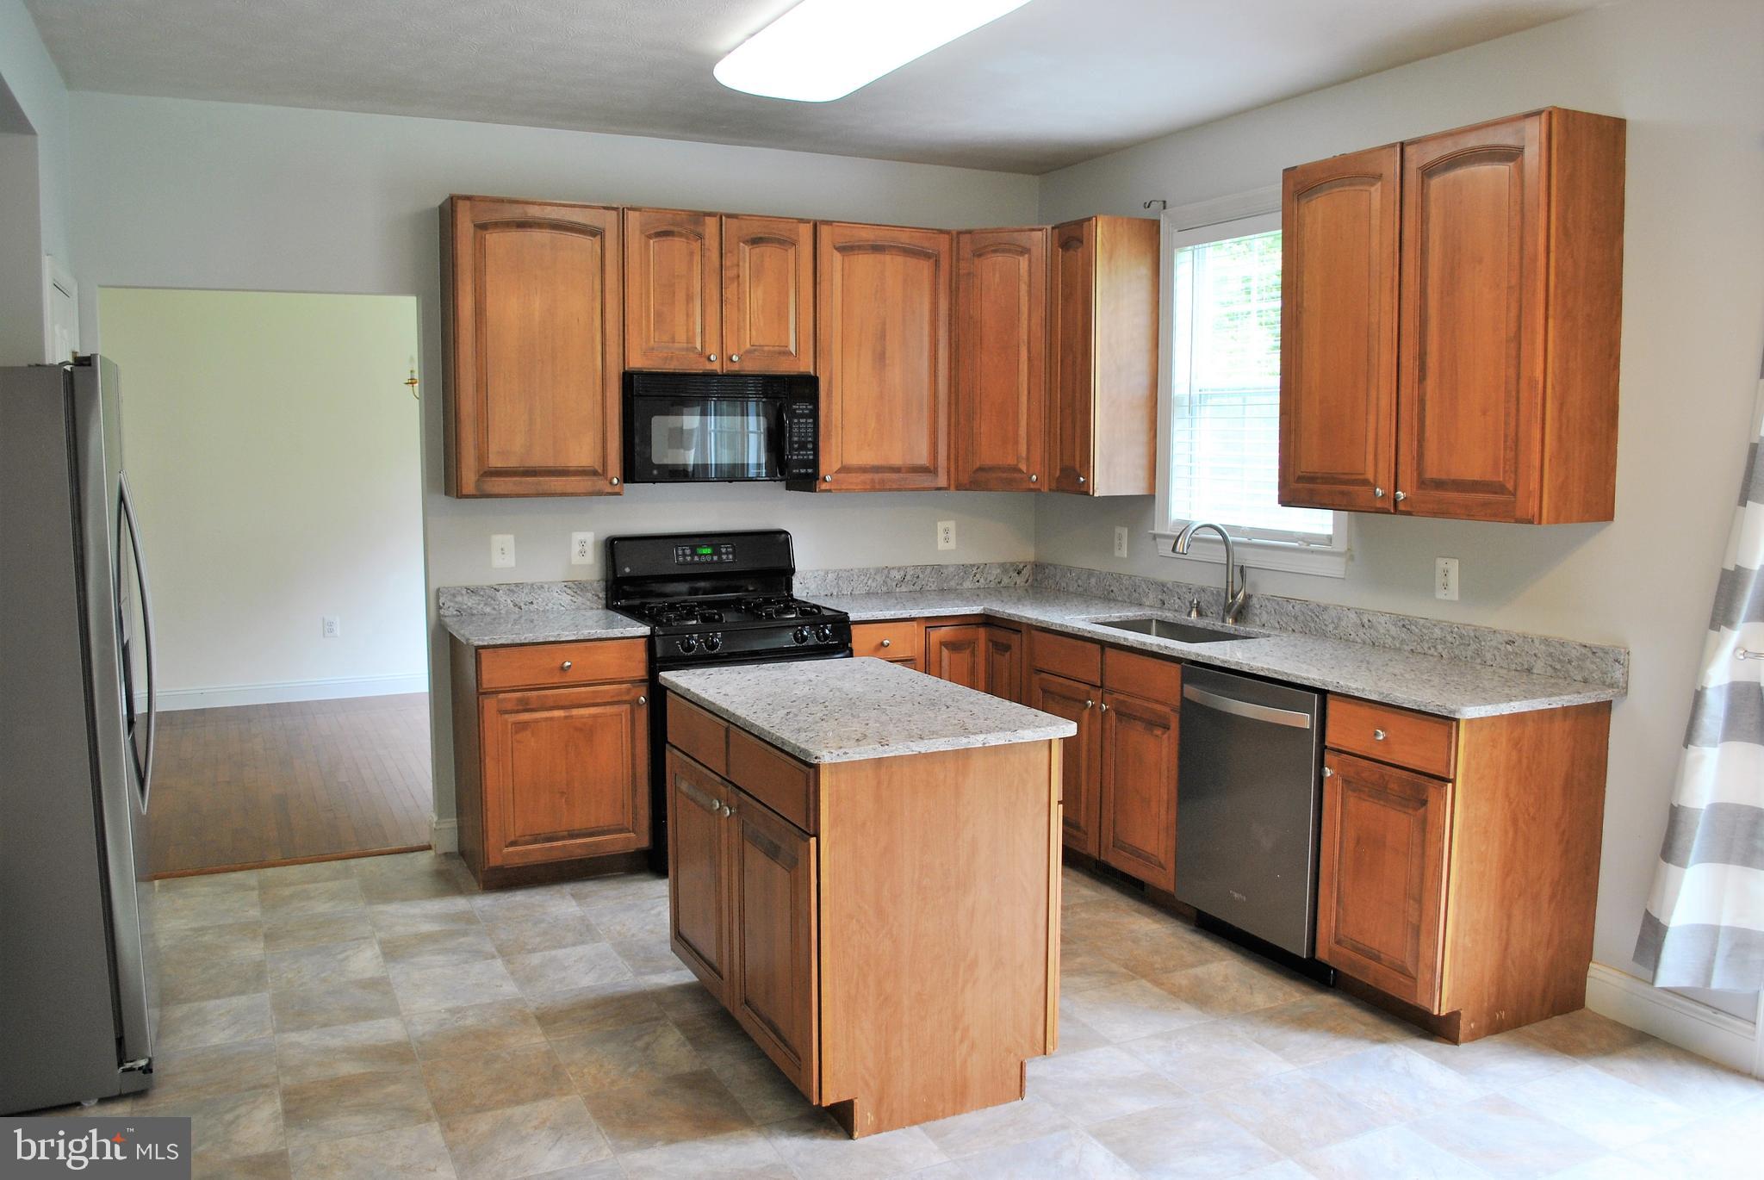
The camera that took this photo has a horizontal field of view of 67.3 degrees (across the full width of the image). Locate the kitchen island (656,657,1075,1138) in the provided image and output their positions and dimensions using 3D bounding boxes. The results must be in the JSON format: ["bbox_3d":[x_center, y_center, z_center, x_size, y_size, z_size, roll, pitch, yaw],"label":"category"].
[{"bbox_3d":[-0.096,0.746,3.499,0.637,0.868,1.057,-3,7,-26],"label":"kitchen island"}]

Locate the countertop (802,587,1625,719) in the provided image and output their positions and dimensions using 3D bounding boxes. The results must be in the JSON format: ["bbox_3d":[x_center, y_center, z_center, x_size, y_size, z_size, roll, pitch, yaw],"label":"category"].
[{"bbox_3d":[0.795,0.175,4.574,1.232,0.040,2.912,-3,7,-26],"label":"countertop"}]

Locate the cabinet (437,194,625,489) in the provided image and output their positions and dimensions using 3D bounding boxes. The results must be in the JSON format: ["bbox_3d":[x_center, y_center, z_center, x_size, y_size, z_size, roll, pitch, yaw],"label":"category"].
[{"bbox_3d":[-1.280,-0.872,4.867,0.605,1.052,0.322,-3,7,-26],"label":"cabinet"}]

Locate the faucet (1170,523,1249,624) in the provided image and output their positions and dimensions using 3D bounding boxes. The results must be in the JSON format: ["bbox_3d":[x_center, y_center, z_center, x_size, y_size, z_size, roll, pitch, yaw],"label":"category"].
[{"bbox_3d":[1.171,-0.054,4.718,0.295,0.376,0.125,-3,7,-26],"label":"faucet"}]

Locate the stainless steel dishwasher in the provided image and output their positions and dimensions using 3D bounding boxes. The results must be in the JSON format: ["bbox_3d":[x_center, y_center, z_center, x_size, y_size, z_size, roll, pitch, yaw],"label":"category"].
[{"bbox_3d":[1.352,0.648,4.119,0.615,0.810,0.610,-3,7,-26],"label":"stainless steel dishwasher"}]

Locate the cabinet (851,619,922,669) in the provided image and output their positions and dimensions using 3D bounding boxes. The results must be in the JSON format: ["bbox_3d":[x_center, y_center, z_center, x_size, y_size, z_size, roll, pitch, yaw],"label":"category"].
[{"bbox_3d":[-0.120,0.524,5.440,0.317,0.873,0.625,-3,7,-26],"label":"cabinet"}]

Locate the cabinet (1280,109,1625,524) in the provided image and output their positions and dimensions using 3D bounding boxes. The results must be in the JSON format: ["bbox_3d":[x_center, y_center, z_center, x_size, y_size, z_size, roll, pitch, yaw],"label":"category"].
[{"bbox_3d":[1.612,-0.749,3.850,0.327,1.052,0.932,-3,7,-26],"label":"cabinet"}]

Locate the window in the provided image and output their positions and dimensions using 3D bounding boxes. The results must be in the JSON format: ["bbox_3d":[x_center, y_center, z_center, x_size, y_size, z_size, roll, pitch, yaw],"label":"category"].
[{"bbox_3d":[1.335,-0.748,4.765,0.100,1.332,1.020,-3,7,-26],"label":"window"}]

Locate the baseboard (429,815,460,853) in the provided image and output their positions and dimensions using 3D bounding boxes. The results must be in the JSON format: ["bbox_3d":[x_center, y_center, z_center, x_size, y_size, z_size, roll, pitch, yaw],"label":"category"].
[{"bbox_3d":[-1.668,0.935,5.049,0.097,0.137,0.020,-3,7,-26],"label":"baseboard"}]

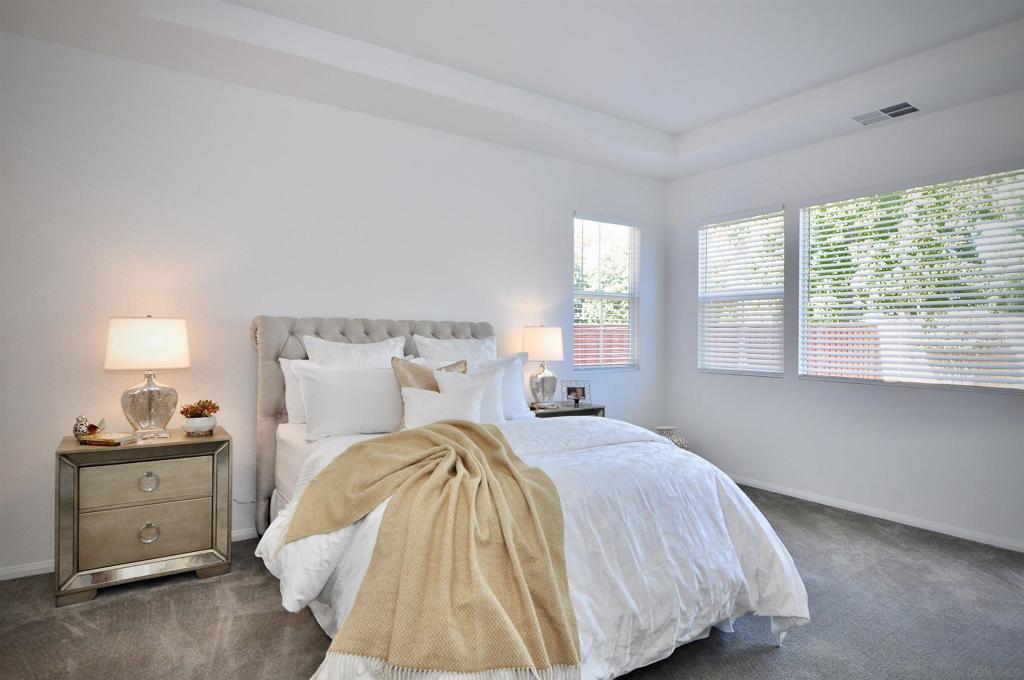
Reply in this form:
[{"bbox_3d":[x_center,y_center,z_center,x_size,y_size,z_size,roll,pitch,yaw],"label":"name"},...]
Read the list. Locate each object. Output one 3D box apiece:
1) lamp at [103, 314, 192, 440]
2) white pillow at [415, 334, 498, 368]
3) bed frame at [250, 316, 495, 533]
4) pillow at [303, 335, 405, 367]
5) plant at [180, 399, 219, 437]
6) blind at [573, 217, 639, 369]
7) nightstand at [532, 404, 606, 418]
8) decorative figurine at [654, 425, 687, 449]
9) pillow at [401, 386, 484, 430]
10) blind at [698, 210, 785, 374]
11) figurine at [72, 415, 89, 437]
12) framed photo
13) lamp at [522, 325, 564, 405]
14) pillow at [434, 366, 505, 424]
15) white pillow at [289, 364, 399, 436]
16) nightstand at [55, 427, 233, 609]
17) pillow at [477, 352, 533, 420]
[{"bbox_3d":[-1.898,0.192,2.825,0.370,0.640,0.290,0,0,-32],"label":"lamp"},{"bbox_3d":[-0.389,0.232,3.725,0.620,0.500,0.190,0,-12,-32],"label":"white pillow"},{"bbox_3d":[-0.862,0.543,3.648,1.630,1.360,0.170,0,1,-32],"label":"bed frame"},{"bbox_3d":[-0.971,0.265,3.330,0.620,0.580,0.160,0,-15,-32],"label":"pillow"},{"bbox_3d":[-1.682,0.416,2.916,0.180,0.195,0.165,0,0,-32],"label":"plant"},{"bbox_3d":[0.839,-0.402,4.839,0.735,1.330,0.060,0,1,-32],"label":"blind"},{"bbox_3d":[0.293,0.871,4.160,0.705,0.708,0.450,0,0,-32],"label":"nightstand"},{"bbox_3d":[1.346,0.994,4.665,0.350,0.470,0.240,1,1,35],"label":"decorative figurine"},{"bbox_3d":[-0.415,0.400,3.191,0.480,0.270,0.140,0,-22,-28],"label":"pillow"},{"bbox_3d":[1.946,-0.380,4.592,0.100,1.310,0.760,0,1,-39],"label":"blind"},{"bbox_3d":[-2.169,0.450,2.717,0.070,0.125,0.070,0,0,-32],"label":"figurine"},{"bbox_3d":[0.506,0.418,4.270,0.235,0.210,0.070,0,0,-10],"label":"framed photo"},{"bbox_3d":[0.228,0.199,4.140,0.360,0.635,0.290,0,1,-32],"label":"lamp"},{"bbox_3d":[-0.279,0.355,3.418,0.460,0.430,0.160,0,-17,-32],"label":"pillow"},{"bbox_3d":[-0.931,0.342,3.133,0.620,0.440,0.170,0,-21,-32],"label":"white pillow"},{"bbox_3d":[-1.894,0.864,2.839,0.705,0.713,0.430,0,1,-32],"label":"nightstand"},{"bbox_3d":[-0.166,0.309,3.594,0.620,0.460,0.180,0,-17,-32],"label":"pillow"}]

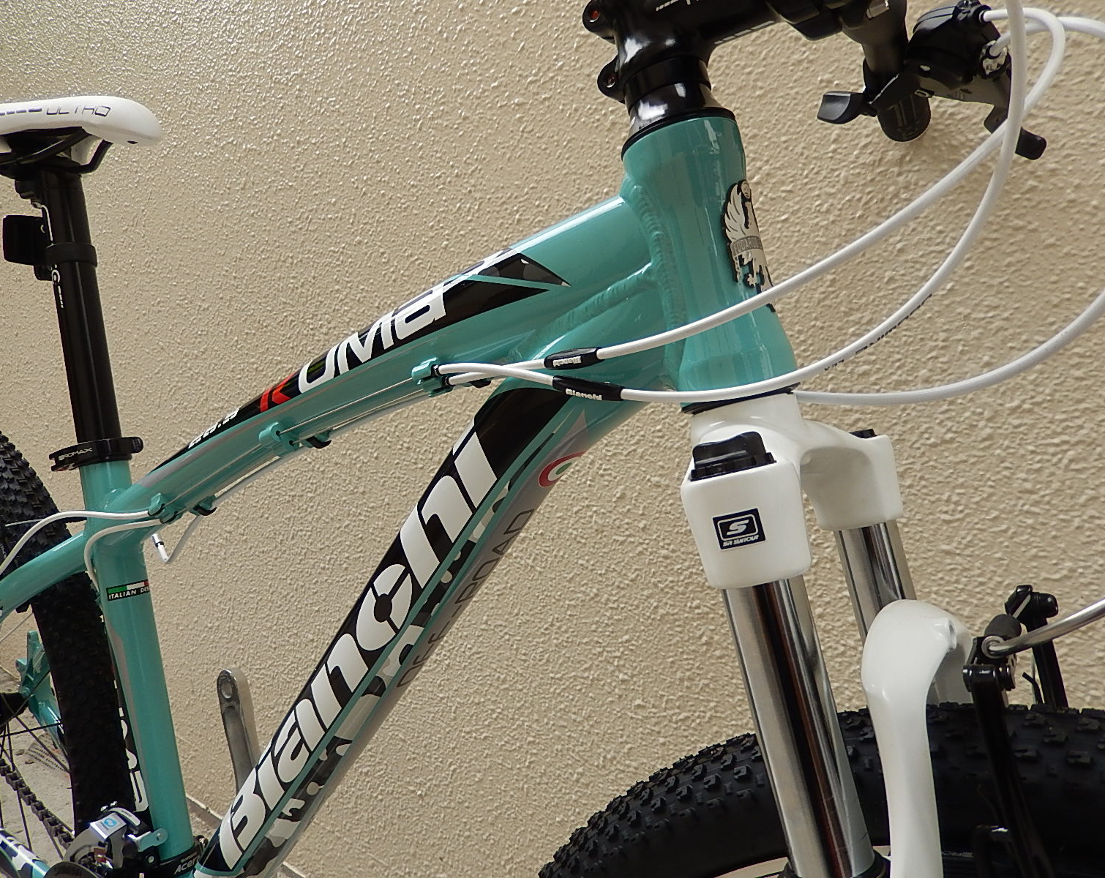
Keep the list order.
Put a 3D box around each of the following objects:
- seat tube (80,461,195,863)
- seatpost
[{"bbox_3d":[-0.325,0.178,0.668,0.040,0.326,0.035,-12,-1,35],"label":"seat tube"},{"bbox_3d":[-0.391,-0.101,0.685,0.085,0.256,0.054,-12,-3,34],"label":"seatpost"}]

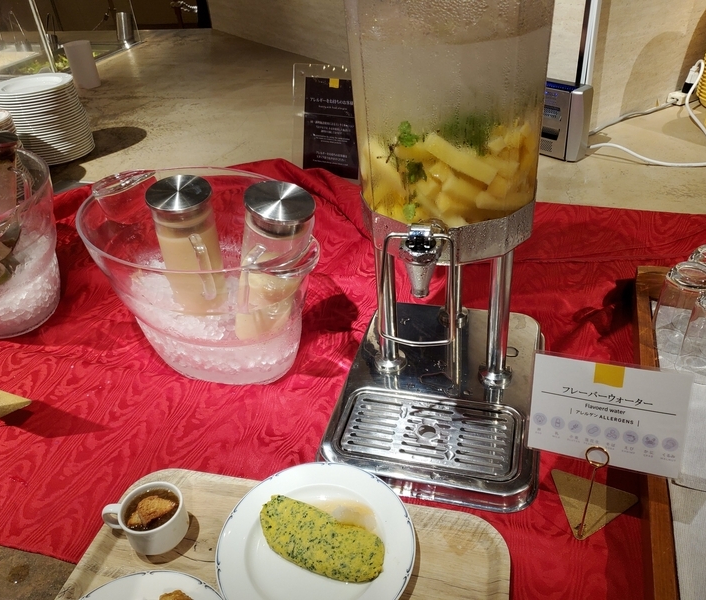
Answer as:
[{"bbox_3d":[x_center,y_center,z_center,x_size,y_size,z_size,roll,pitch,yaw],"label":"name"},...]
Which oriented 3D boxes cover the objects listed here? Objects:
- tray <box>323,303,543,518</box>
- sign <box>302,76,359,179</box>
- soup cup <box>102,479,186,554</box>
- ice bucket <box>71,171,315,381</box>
[{"bbox_3d":[0.118,0.117,0.806,0.261,0.027,0.354,5,35,15],"label":"tray"},{"bbox_3d":[-0.047,-0.393,1.378,0.152,0.213,0.015,14,23,28],"label":"sign"},{"bbox_3d":[-0.224,0.236,0.645,0.095,0.048,0.065,5,35,15],"label":"soup cup"},{"bbox_3d":[-0.216,-0.035,0.908,0.292,0.220,0.445,-31,41,-34],"label":"ice bucket"}]

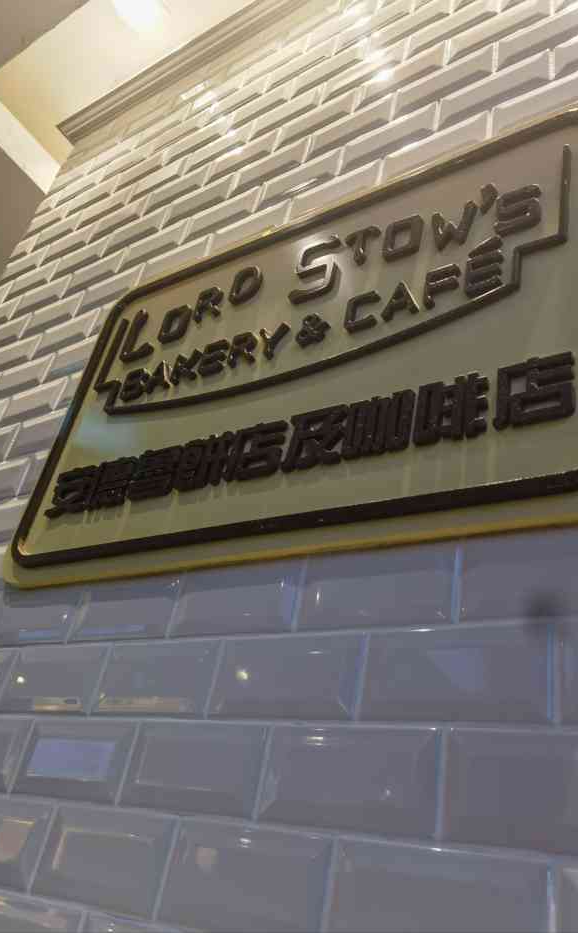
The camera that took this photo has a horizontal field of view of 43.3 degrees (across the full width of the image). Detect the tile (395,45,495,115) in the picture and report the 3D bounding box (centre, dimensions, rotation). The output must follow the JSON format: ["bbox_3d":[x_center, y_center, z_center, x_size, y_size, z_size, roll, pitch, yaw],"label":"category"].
[{"bbox_3d":[0.214,-0.545,1.031,0.150,0.075,0.010,-11,-39,33],"label":"tile"}]

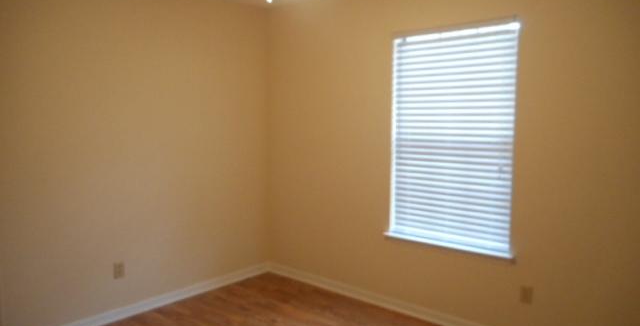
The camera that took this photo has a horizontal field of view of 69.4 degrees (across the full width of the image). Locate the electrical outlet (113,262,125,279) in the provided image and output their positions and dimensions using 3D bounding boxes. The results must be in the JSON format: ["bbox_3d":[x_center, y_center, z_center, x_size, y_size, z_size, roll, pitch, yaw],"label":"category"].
[{"bbox_3d":[-1.455,0.786,3.361,0.012,0.115,0.072,5,7,41],"label":"electrical outlet"}]

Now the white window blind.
[{"bbox_3d":[0.888,-0.150,3.171,0.930,1.480,0.090,5,7,41],"label":"white window blind"}]

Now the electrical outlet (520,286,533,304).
[{"bbox_3d":[1.280,0.827,2.874,0.072,0.115,0.012,5,7,41],"label":"electrical outlet"}]

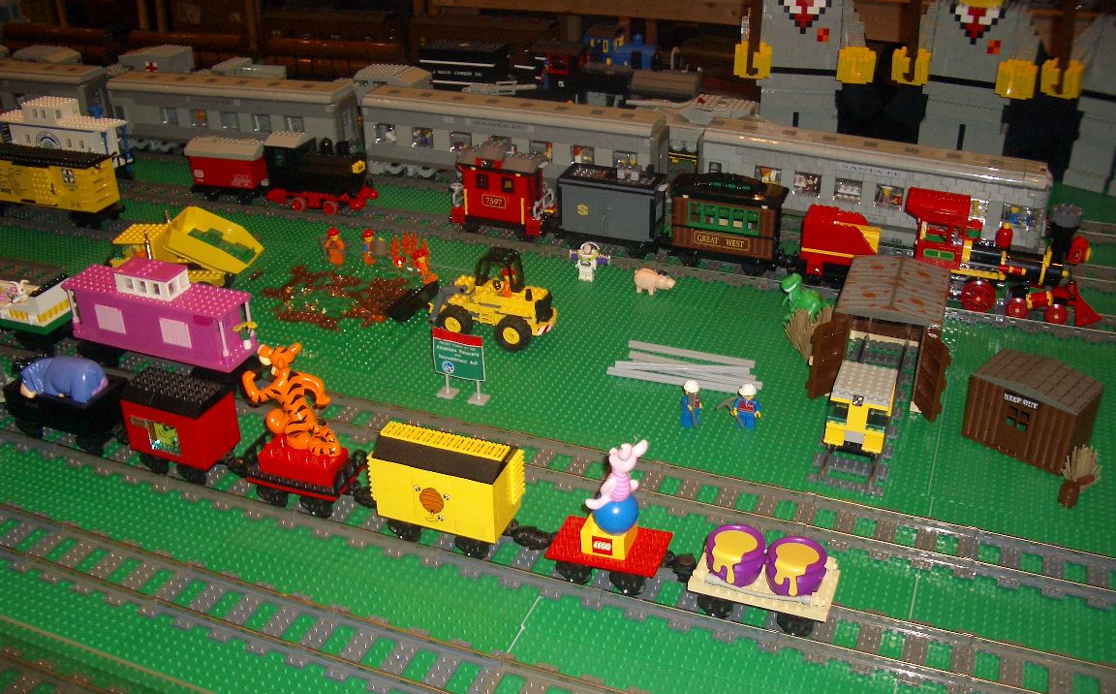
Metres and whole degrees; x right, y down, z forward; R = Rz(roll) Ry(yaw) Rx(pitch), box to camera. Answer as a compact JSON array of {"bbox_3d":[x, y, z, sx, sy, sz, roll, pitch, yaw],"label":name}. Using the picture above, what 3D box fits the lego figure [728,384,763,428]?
[{"bbox_3d":[0.166,0.051,0.988,0.027,0.043,0.016,10,32,19],"label":"lego figure"}]

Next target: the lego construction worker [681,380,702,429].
[{"bbox_3d":[0.117,0.049,0.995,0.023,0.043,0.017,-13,32,-21],"label":"lego construction worker"}]

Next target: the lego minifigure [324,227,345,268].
[{"bbox_3d":[-0.261,-0.118,1.320,0.024,0.043,0.014,4,29,9],"label":"lego minifigure"}]

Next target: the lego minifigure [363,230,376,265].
[{"bbox_3d":[-0.214,-0.115,1.289,0.017,0.042,0.023,18,35,29],"label":"lego minifigure"}]

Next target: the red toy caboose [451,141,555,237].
[{"bbox_3d":[-0.061,-0.187,1.317,0.124,0.111,0.052,10,32,18],"label":"red toy caboose"}]

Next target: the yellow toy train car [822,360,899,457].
[{"bbox_3d":[0.260,0.053,0.965,0.049,0.054,0.068,10,31,19],"label":"yellow toy train car"}]

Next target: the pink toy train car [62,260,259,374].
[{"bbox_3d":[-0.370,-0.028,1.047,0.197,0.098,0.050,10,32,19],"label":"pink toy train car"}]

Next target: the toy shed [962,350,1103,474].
[{"bbox_3d":[0.412,0.051,0.978,0.064,0.071,0.097,-26,38,-38],"label":"toy shed"}]

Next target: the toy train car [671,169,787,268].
[{"bbox_3d":[0.188,-0.139,1.233,0.132,0.106,0.053,10,32,18],"label":"toy train car"}]

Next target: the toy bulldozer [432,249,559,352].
[{"bbox_3d":[-0.072,-0.057,1.152,0.136,0.087,0.069,10,31,19],"label":"toy bulldozer"}]

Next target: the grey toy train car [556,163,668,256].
[{"bbox_3d":[0.066,-0.157,1.277,0.127,0.095,0.050,10,32,18],"label":"grey toy train car"}]

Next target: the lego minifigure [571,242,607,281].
[{"bbox_3d":[0.033,-0.096,1.266,0.048,0.045,0.019,10,31,19],"label":"lego minifigure"}]

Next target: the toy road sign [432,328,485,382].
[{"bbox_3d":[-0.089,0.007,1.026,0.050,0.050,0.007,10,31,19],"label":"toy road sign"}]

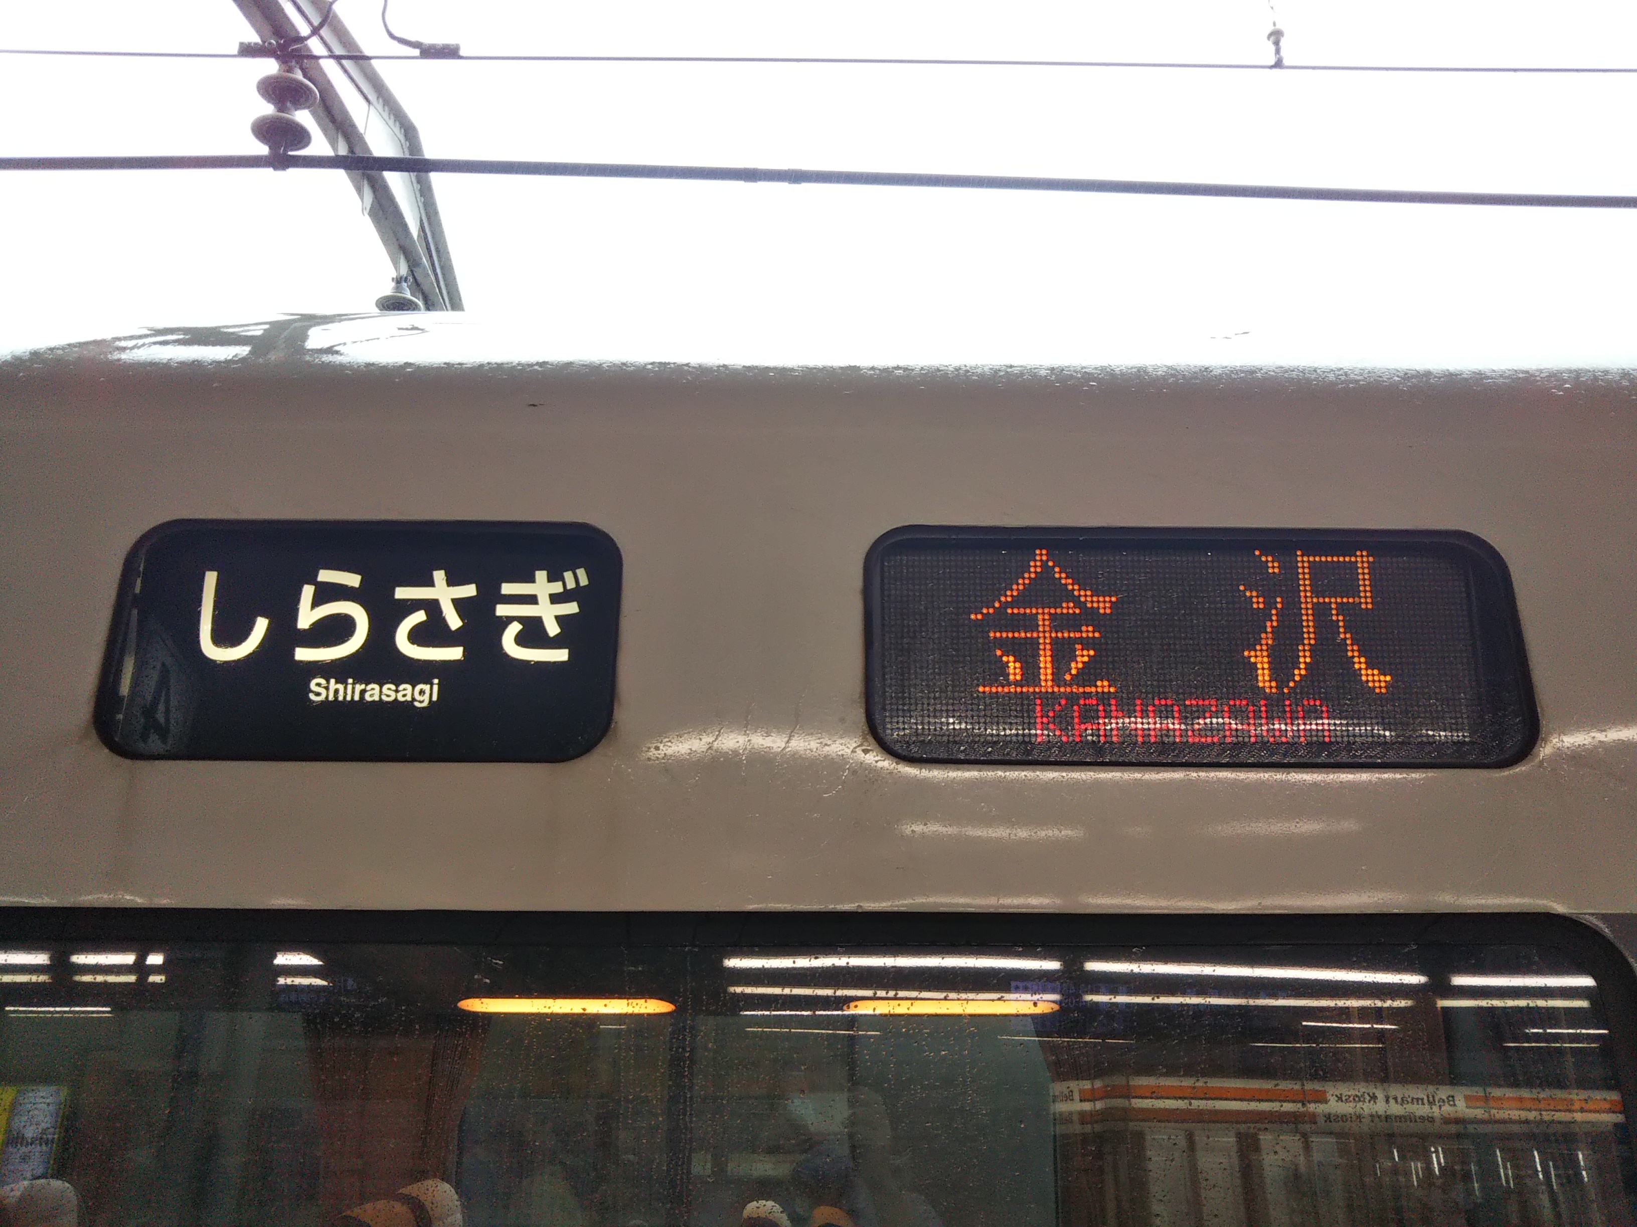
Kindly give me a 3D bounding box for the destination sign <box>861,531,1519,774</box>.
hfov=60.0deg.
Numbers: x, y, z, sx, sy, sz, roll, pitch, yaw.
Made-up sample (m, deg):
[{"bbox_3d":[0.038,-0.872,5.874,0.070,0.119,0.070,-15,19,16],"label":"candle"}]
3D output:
[{"bbox_3d":[0.345,0.033,1.315,0.604,0.235,0.050,0,-23,0],"label":"destination sign"}]

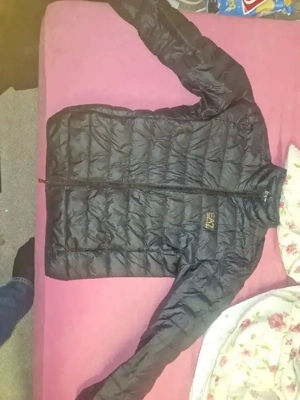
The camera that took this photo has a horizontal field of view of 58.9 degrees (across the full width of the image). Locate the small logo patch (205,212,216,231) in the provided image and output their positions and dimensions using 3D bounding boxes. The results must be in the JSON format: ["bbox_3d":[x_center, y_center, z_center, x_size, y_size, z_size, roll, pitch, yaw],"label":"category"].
[{"bbox_3d":[0.179,0.064,0.785,0.033,0.005,0.053,6,88,-7],"label":"small logo patch"}]

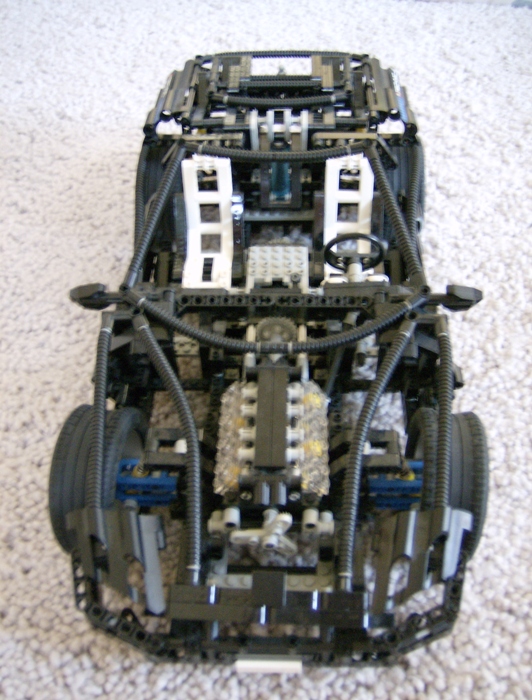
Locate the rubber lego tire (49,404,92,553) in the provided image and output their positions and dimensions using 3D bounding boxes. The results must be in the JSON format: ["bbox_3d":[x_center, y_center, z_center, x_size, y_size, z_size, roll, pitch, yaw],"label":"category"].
[{"bbox_3d":[-0.090,0.072,0.409,0.036,0.082,0.082,3,47,4],"label":"rubber lego tire"}]

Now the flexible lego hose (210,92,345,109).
[{"bbox_3d":[0.009,-0.187,0.544,0.106,0.009,0.020,1,44,2],"label":"flexible lego hose"}]

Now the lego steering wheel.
[{"bbox_3d":[0.054,-0.059,0.447,0.036,0.036,0.009,1,60,2],"label":"lego steering wheel"}]

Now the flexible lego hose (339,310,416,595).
[{"bbox_3d":[0.054,0.046,0.372,0.018,0.017,0.157,13,68,14],"label":"flexible lego hose"}]

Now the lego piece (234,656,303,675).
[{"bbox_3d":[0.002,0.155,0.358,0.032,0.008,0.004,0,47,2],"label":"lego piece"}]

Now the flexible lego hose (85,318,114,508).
[{"bbox_3d":[-0.085,0.028,0.377,0.009,0.010,0.116,-2,61,-1],"label":"flexible lego hose"}]

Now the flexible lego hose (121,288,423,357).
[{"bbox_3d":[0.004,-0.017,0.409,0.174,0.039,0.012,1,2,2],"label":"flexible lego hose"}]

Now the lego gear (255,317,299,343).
[{"bbox_3d":[0.007,-0.010,0.458,0.025,0.025,0.008,1,44,2],"label":"lego gear"}]

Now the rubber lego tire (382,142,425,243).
[{"bbox_3d":[0.106,-0.133,0.608,0.036,0.082,0.082,1,44,2],"label":"rubber lego tire"}]

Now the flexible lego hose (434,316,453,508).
[{"bbox_3d":[0.094,0.029,0.385,0.009,0.008,0.113,5,62,6],"label":"flexible lego hose"}]

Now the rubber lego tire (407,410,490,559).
[{"bbox_3d":[0.097,0.073,0.405,0.036,0.082,0.082,3,47,4],"label":"rubber lego tire"}]

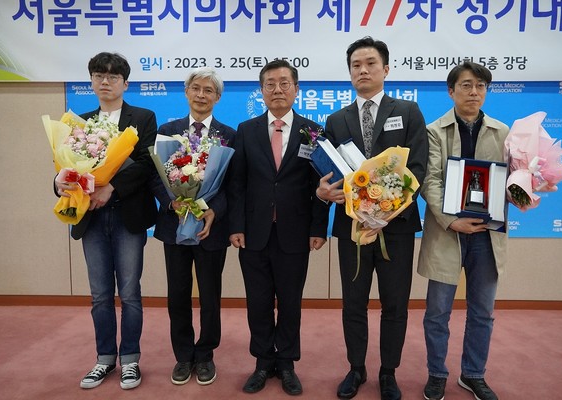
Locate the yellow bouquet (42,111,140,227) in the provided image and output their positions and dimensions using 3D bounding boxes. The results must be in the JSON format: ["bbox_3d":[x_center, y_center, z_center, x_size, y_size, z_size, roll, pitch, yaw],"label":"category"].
[{"bbox_3d":[-0.910,-0.152,2.193,0.412,0.539,0.250,8,4,-12],"label":"yellow bouquet"}]

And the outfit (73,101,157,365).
[{"bbox_3d":[-0.857,0.159,2.413,0.437,1.416,0.360,-1,4,-10],"label":"outfit"}]

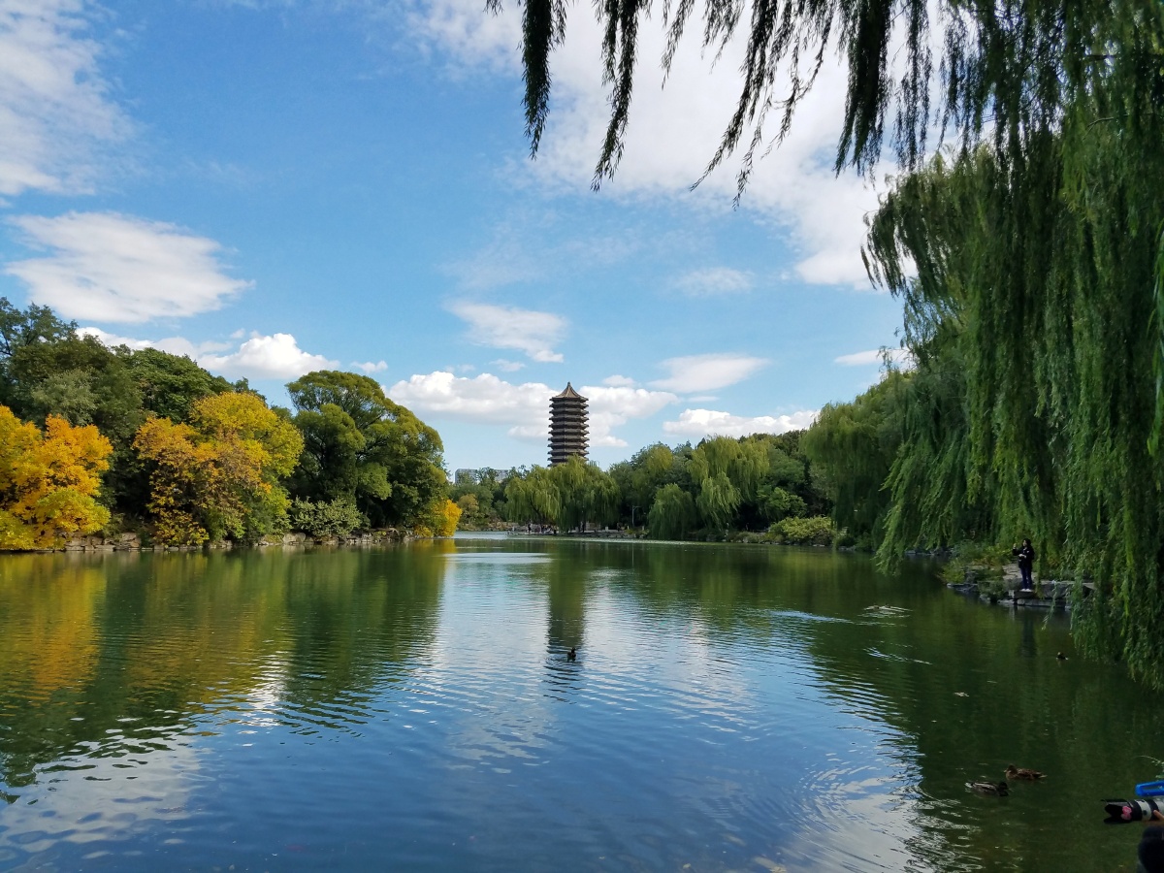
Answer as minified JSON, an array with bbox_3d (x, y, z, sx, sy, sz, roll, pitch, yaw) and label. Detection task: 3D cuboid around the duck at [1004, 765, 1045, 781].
[{"bbox_3d":[4.905,3.726,9.664,0.460,0.180,0.170,0,-5,4],"label":"duck"}]

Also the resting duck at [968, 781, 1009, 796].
[{"bbox_3d":[4.243,3.672,9.117,0.460,0.180,0.170,-2,-6,22],"label":"resting duck"}]

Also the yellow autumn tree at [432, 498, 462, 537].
[{"bbox_3d":[-18.395,10.947,119.931,4.200,5.600,4.200,0,-5,0],"label":"yellow autumn tree"}]

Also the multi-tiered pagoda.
[{"bbox_3d":[-3.604,3.871,240.647,10.500,37.000,10.500,1,-5,-11],"label":"multi-tiered pagoda"}]

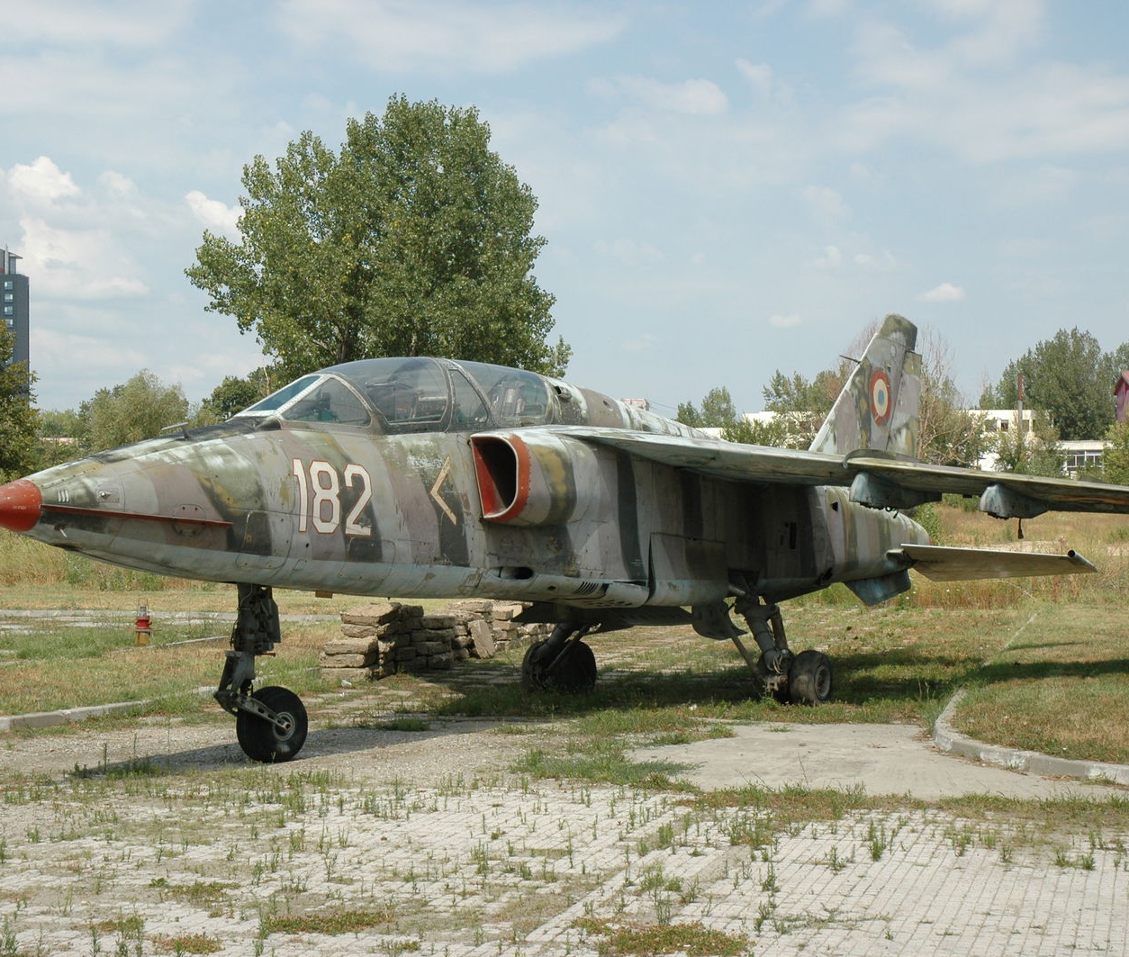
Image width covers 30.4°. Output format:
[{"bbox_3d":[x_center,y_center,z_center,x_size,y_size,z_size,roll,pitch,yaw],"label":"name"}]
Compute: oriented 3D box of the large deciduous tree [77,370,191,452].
[{"bbox_3d":[-21.309,-0.737,102.899,5.634,9.294,5.071,0,-1,-12],"label":"large deciduous tree"}]

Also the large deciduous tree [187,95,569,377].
[{"bbox_3d":[-6.096,-4.713,67.830,12.521,15.730,11.269,0,-1,-5],"label":"large deciduous tree"}]

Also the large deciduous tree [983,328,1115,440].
[{"bbox_3d":[36.178,-3.083,154.824,9.821,16.251,8.839,0,-1,13],"label":"large deciduous tree"}]

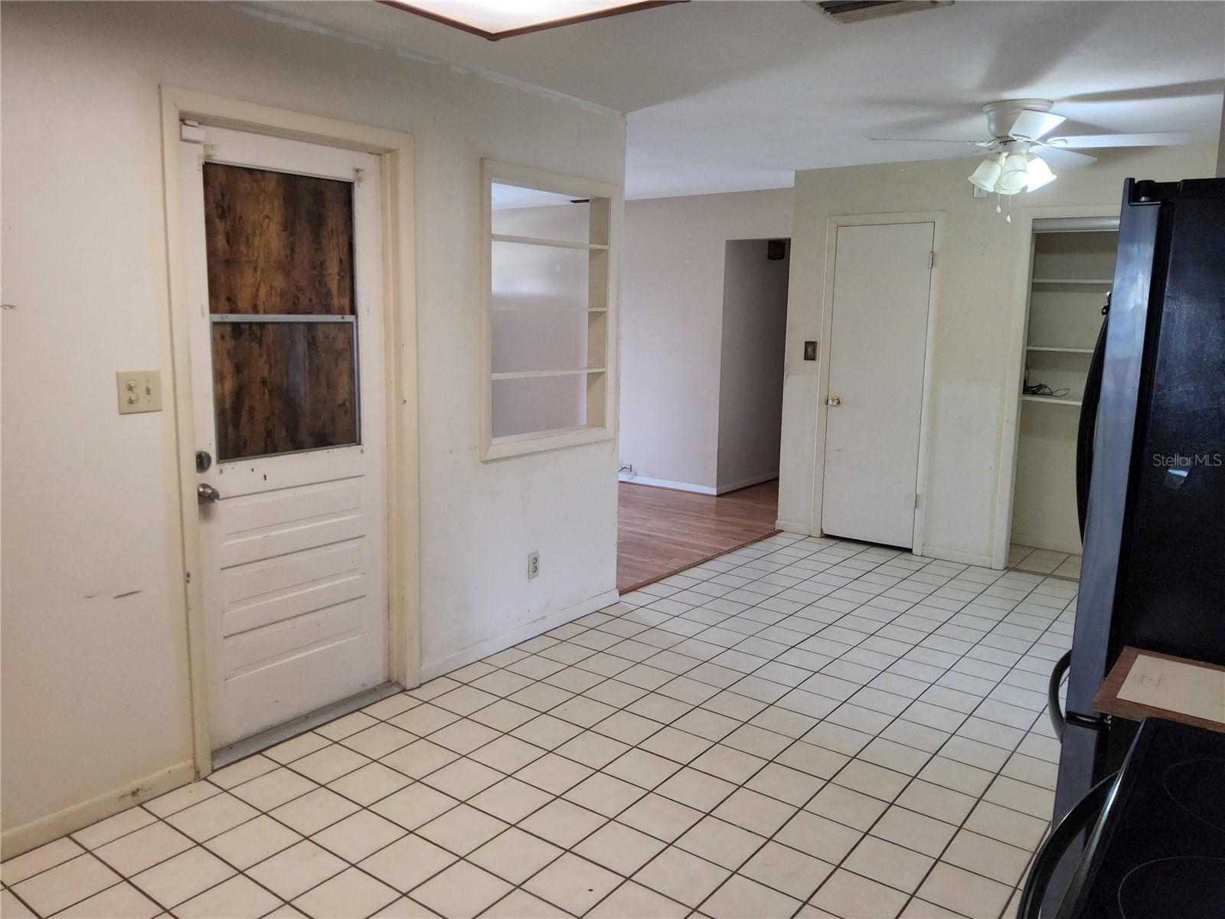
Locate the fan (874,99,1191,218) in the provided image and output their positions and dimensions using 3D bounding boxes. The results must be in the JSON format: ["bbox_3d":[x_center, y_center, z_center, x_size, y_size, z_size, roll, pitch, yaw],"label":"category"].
[{"bbox_3d":[1.799,-1.312,3.904,1.270,0.480,1.270,8,12,36],"label":"fan"}]

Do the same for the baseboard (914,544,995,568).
[{"bbox_3d":[2.140,0.598,5.494,0.435,0.076,0.016,8,12,36],"label":"baseboard"}]

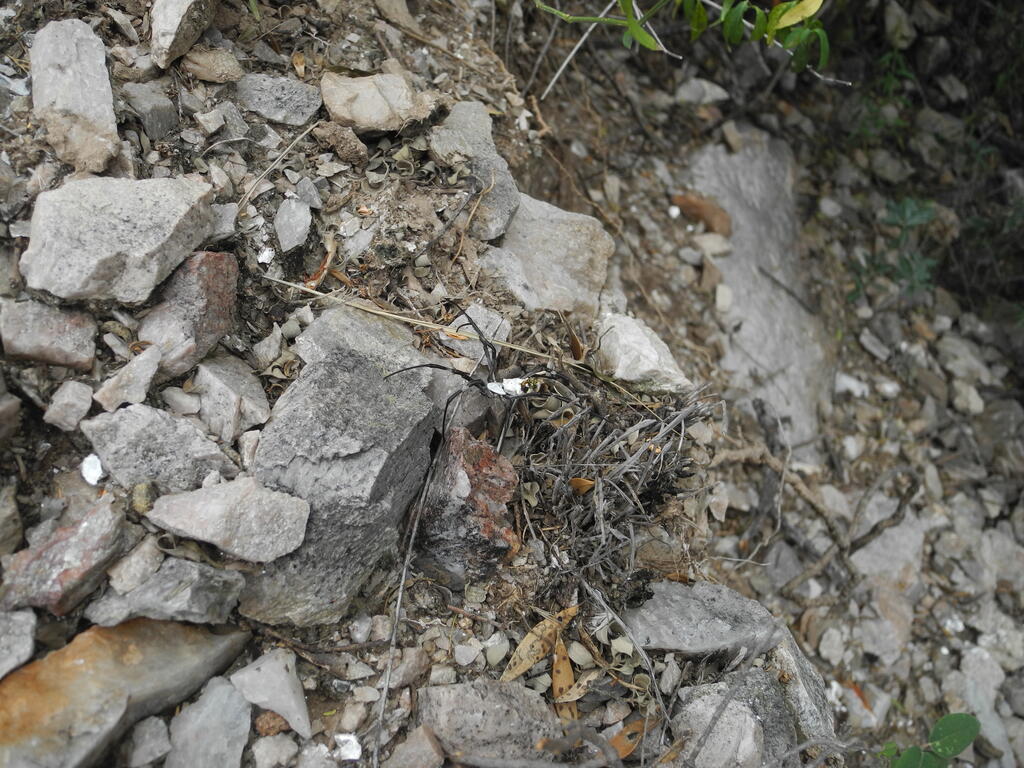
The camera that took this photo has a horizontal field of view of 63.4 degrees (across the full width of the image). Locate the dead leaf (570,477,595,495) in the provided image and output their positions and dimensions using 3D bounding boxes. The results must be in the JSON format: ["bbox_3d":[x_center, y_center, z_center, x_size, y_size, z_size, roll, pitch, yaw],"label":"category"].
[{"bbox_3d":[0.049,0.071,0.580,0.018,0.006,0.012,0,53,0],"label":"dead leaf"}]

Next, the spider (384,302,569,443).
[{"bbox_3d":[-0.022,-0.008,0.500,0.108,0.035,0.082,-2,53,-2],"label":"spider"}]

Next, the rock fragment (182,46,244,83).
[{"bbox_3d":[-0.277,-0.297,0.770,0.051,0.022,0.030,2,44,-2],"label":"rock fragment"}]

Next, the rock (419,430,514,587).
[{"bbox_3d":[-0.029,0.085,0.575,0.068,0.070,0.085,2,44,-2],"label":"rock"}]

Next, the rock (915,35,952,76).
[{"bbox_3d":[0.337,-0.263,0.660,0.027,0.022,0.023,17,48,20],"label":"rock"}]

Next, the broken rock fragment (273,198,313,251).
[{"bbox_3d":[-0.175,-0.128,0.665,0.028,0.013,0.042,11,54,8],"label":"broken rock fragment"}]

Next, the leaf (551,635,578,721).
[{"bbox_3d":[0.034,0.191,0.540,0.014,0.006,0.054,-5,60,-3],"label":"leaf"}]

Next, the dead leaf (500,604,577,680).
[{"bbox_3d":[0.014,0.132,0.423,0.056,0.009,0.013,-39,69,-23],"label":"dead leaf"}]

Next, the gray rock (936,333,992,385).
[{"bbox_3d":[0.289,-0.016,0.530,0.033,0.022,0.026,24,50,26],"label":"gray rock"}]

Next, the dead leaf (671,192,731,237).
[{"bbox_3d":[0.114,-0.102,0.500,0.039,0.010,0.018,30,53,31],"label":"dead leaf"}]

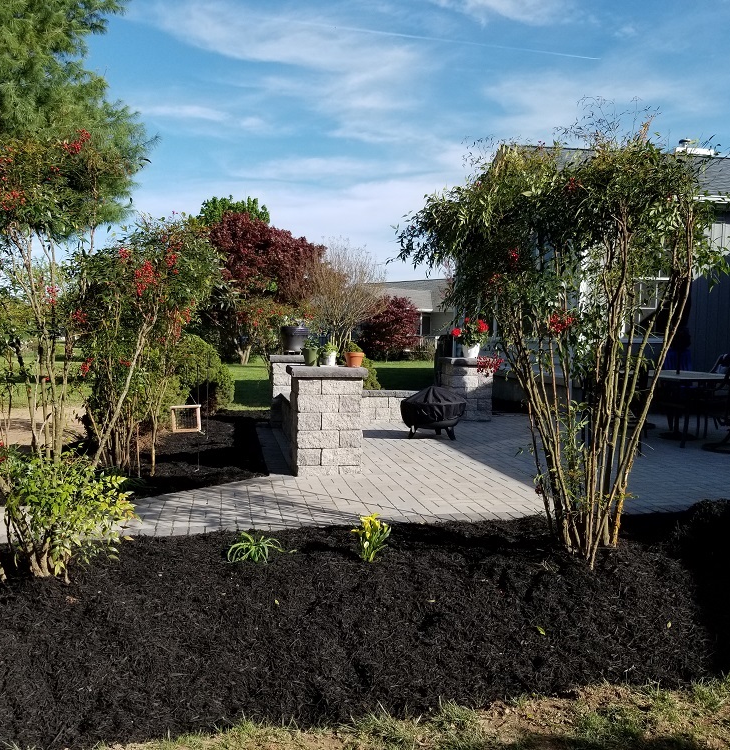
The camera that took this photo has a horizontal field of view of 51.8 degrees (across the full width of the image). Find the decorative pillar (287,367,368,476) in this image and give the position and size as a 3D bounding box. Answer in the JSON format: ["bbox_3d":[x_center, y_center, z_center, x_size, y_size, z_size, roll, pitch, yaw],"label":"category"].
[{"bbox_3d":[-0.369,0.381,6.847,0.650,0.930,0.650,1,3,-11],"label":"decorative pillar"}]

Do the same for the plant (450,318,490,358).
[{"bbox_3d":[1.454,-0.517,10.350,0.510,0.570,0.480,1,3,-11],"label":"plant"}]

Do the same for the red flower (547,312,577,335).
[{"bbox_3d":[1.091,-0.285,4.150,0.155,0.120,0.130,1,3,-11],"label":"red flower"}]

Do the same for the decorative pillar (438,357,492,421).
[{"bbox_3d":[1.406,0.192,10.382,0.650,0.825,0.650,1,3,-11],"label":"decorative pillar"}]

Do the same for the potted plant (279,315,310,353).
[{"bbox_3d":[-0.925,-0.546,10.000,0.390,0.500,0.390,1,3,-11],"label":"potted plant"}]

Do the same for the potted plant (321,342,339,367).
[{"bbox_3d":[-0.306,-0.193,6.750,0.165,0.235,0.165,1,3,-11],"label":"potted plant"}]

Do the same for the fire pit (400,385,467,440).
[{"bbox_3d":[0.773,0.422,8.691,0.760,0.595,0.760,1,3,-11],"label":"fire pit"}]

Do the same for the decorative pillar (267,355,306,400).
[{"bbox_3d":[-0.959,0.191,10.051,0.650,0.885,0.650,1,3,-11],"label":"decorative pillar"}]

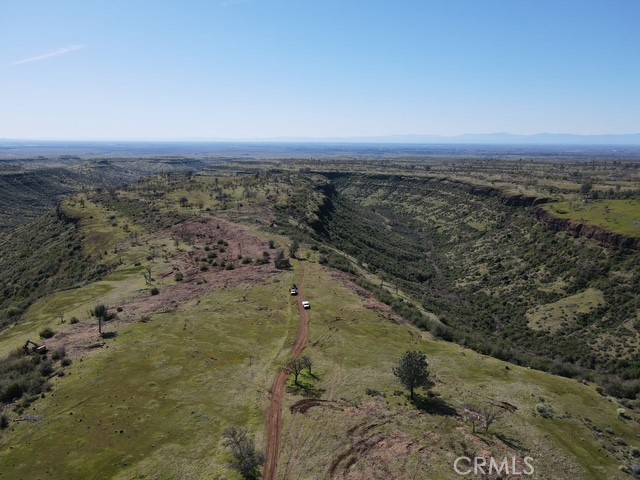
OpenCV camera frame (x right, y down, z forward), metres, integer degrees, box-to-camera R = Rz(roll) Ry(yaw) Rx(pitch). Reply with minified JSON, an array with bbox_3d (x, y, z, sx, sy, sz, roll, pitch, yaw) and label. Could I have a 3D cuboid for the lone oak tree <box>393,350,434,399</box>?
[{"bbox_3d":[25.964,36.916,121.346,11.200,14.700,10.900,0,13,0],"label":"lone oak tree"}]

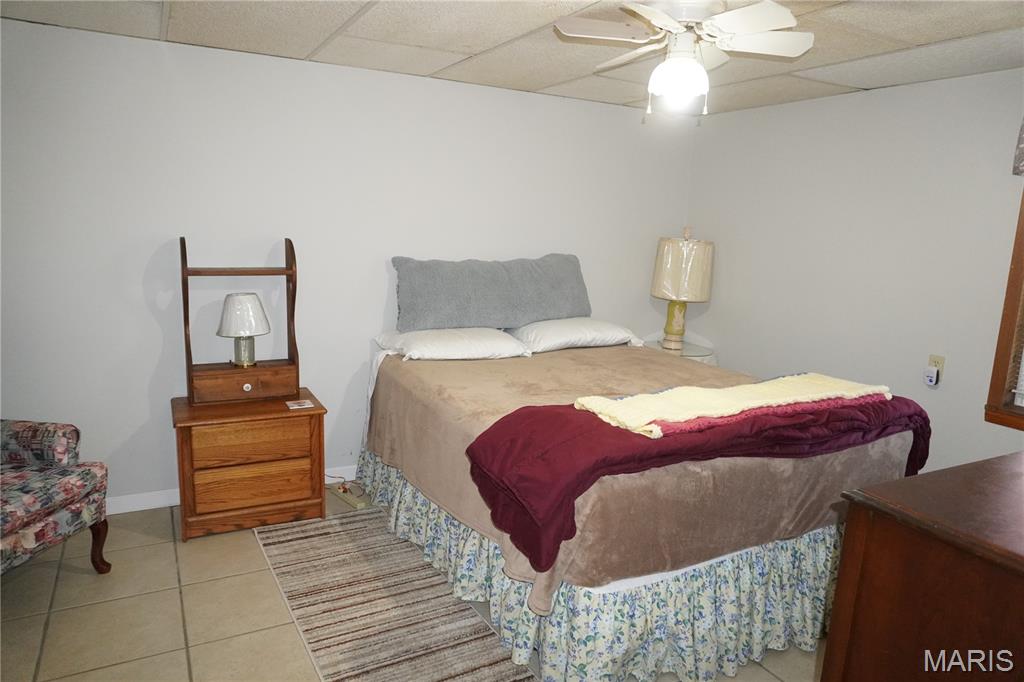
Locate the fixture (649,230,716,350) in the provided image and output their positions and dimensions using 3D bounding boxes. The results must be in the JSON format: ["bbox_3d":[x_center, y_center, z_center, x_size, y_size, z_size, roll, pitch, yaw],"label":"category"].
[{"bbox_3d":[1.016,-0.310,4.137,0.380,0.725,0.380,-3,12,-28],"label":"fixture"}]

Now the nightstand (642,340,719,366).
[{"bbox_3d":[0.983,0.374,4.257,0.520,0.665,0.520,-3,12,-28],"label":"nightstand"}]

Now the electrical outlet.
[{"bbox_3d":[1.917,0.124,3.082,0.008,0.114,0.070,-3,12,-28],"label":"electrical outlet"}]

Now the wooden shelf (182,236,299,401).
[{"bbox_3d":[-1.230,-0.091,3.112,0.468,0.742,0.170,-3,12,-28],"label":"wooden shelf"}]

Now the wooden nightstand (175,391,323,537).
[{"bbox_3d":[-1.208,0.549,3.146,0.617,0.532,0.425,-3,12,-28],"label":"wooden nightstand"}]

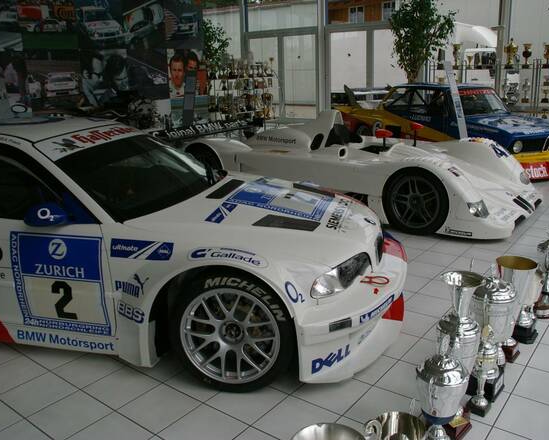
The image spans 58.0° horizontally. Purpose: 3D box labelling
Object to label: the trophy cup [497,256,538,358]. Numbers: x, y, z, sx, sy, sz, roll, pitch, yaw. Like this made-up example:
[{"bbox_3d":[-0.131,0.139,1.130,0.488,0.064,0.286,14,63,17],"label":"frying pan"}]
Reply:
[{"bbox_3d":[1.311,0.483,2.699,0.212,0.556,0.212,10,19,39],"label":"trophy cup"}]

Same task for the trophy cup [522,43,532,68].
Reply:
[{"bbox_3d":[5.147,-3.333,10.100,0.190,0.480,0.190,-2,15,1],"label":"trophy cup"}]

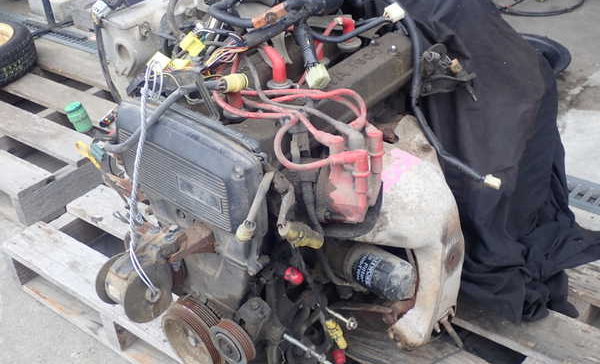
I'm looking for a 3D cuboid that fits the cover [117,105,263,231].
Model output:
[{"bbox_3d":[-0.153,-0.023,0.992,0.250,0.128,0.052,24,44,30],"label":"cover"}]

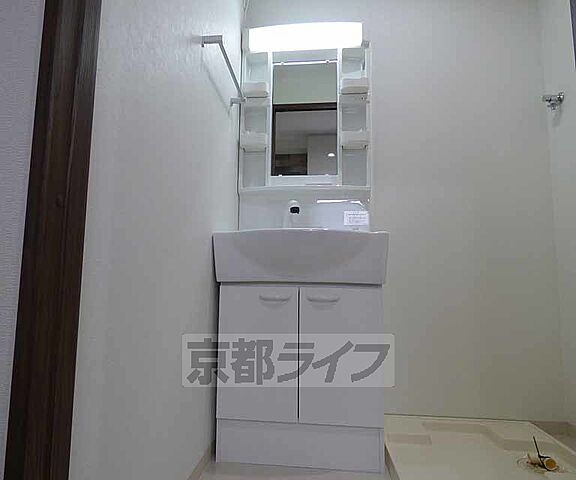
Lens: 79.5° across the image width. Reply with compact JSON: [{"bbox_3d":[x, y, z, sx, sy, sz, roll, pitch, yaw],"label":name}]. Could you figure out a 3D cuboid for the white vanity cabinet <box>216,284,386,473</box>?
[{"bbox_3d":[0.058,0.489,1.416,0.580,0.635,0.388,0,-6,6],"label":"white vanity cabinet"}]

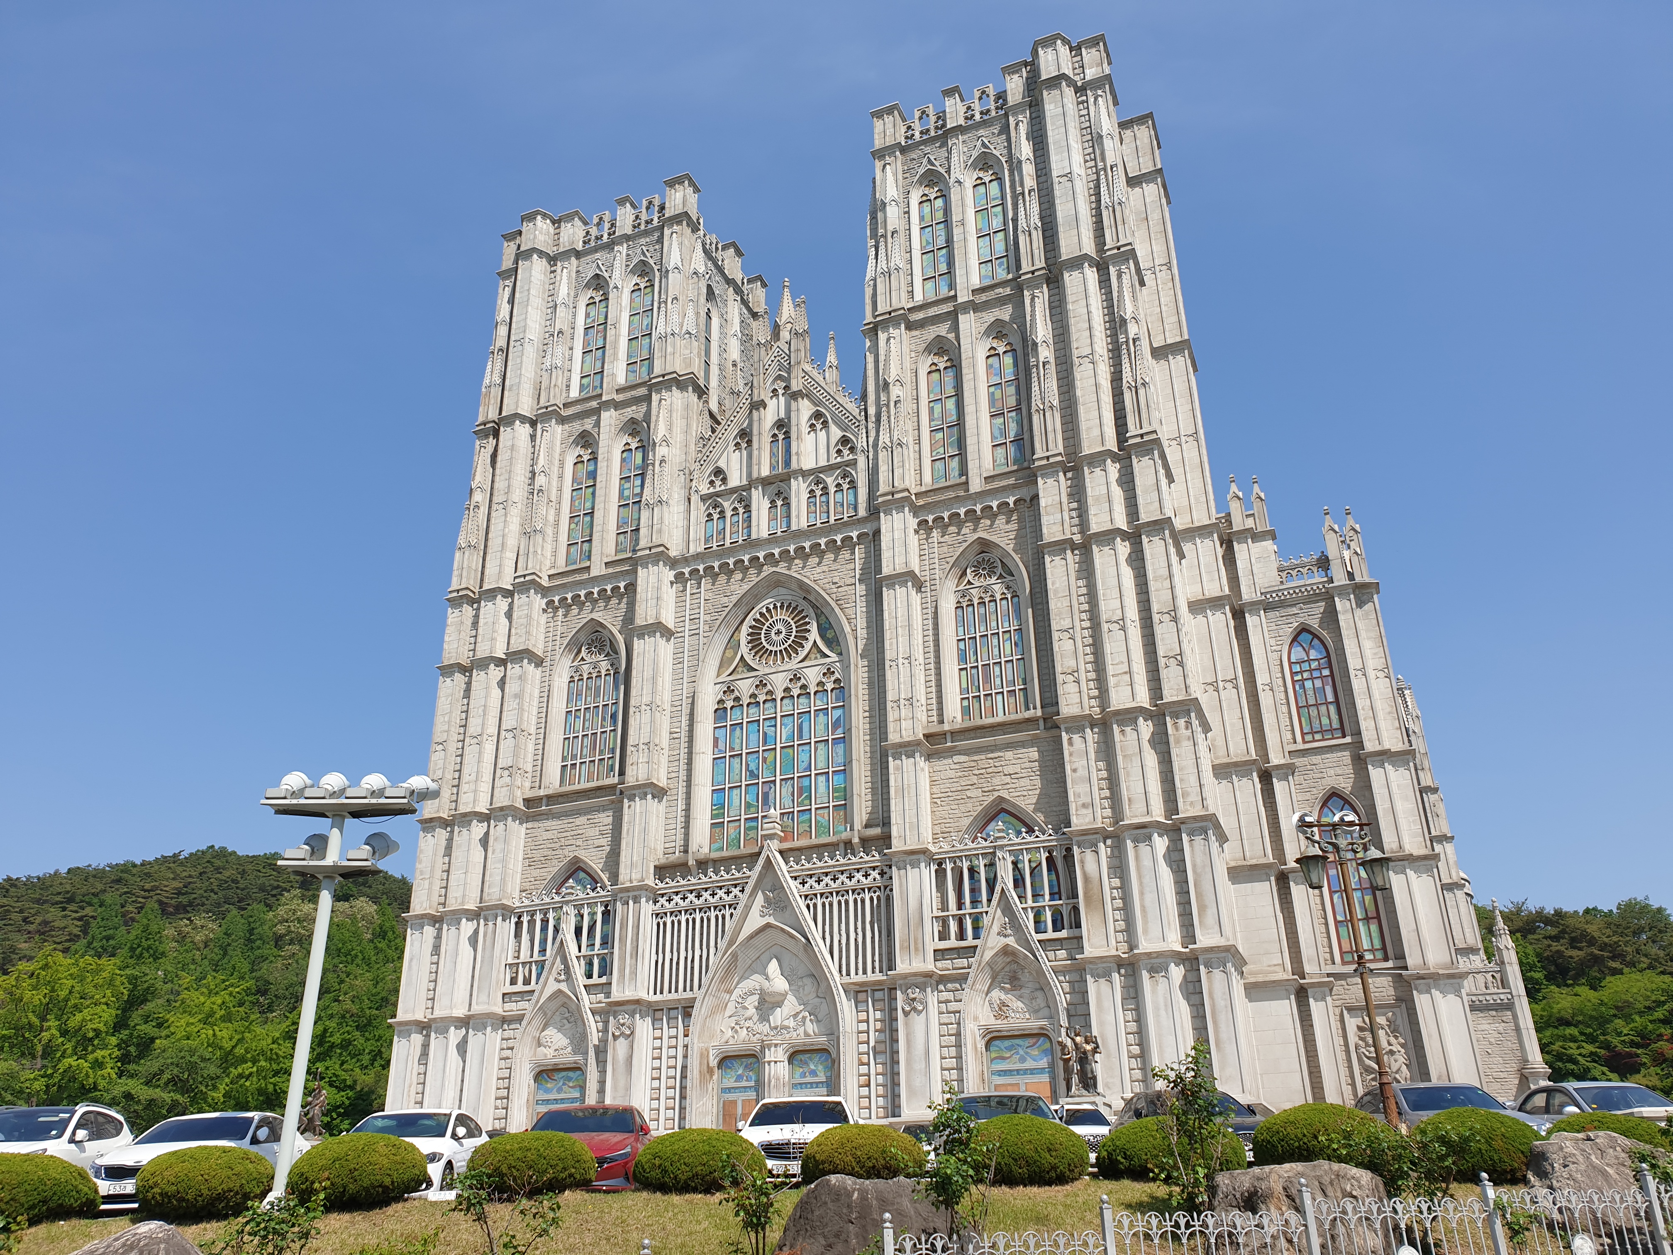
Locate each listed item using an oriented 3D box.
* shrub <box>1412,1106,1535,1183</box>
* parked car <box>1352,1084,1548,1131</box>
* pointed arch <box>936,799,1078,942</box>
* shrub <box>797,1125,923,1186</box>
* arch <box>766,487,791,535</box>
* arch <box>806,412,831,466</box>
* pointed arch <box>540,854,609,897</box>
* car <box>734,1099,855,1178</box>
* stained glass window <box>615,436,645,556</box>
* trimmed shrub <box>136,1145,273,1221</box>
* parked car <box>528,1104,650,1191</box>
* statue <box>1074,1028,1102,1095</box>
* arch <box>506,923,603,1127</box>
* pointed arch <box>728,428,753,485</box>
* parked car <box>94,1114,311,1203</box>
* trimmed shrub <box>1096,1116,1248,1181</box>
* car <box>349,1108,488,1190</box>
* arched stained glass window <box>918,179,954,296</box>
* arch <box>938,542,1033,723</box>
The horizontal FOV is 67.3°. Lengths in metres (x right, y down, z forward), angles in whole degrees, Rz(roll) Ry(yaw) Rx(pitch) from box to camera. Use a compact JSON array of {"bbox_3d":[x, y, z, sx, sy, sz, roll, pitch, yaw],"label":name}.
[{"bbox_3d":[8.053,6.498,15.768,1.524,0.908,1.524,-1,-25,0],"label":"shrub"},{"bbox_3d":[9.618,8.219,20.300,1.850,1.470,4.850,-2,-25,2],"label":"parked car"},{"bbox_3d":[6.923,9.897,52.249,6.010,5.915,1.400,-11,-27,20],"label":"pointed arch"},{"bbox_3d":[0.356,6.869,16.299,1.644,0.760,1.644,-1,-25,0],"label":"shrub"},{"bbox_3d":[-2.839,-5.907,62.931,1.319,2.626,0.450,-11,-27,21],"label":"arch"},{"bbox_3d":[-0.945,-9.615,63.664,1.373,2.987,0.450,-11,-27,21],"label":"arch"},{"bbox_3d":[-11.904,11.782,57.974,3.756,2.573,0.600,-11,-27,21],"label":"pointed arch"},{"bbox_3d":[-0.501,8.074,19.509,1.950,1.490,5.100,-2,-25,2],"label":"car"},{"bbox_3d":[-11.032,-7.298,67.589,1.470,7.252,0.350,-11,-27,21],"label":"stained glass window"},{"bbox_3d":[-7.716,6.761,15.334,1.680,0.870,1.650,-1,-25,0],"label":"trimmed shrub"},{"bbox_3d":[-3.839,8.432,20.109,1.830,1.420,4.650,0,-25,-1],"label":"parked car"},{"bbox_3d":[7.491,12.958,37.532,0.903,1.906,0.750,-11,-27,21],"label":"statue"},{"bbox_3d":[-12.646,18.495,56.799,4.857,9.997,1.600,-11,-27,20],"label":"arch"},{"bbox_3d":[-4.794,-8.703,63.823,1.295,3.183,0.400,-11,-27,21],"label":"pointed arch"},{"bbox_3d":[-9.191,8.017,18.639,1.840,1.460,4.840,0,-25,-3],"label":"parked car"},{"bbox_3d":[4.099,6.392,15.408,1.807,0.752,1.807,-1,-25,0],"label":"trimmed shrub"},{"bbox_3d":[-6.810,8.542,20.263,1.860,1.440,4.570,0,-25,-2],"label":"car"},{"bbox_3d":[4.872,-19.473,62.489,1.550,7.360,0.350,-11,-26,21],"label":"arched stained glass window"},{"bbox_3d":[6.427,0.061,54.769,3.916,8.272,0.900,-11,-27,21],"label":"arch"}]

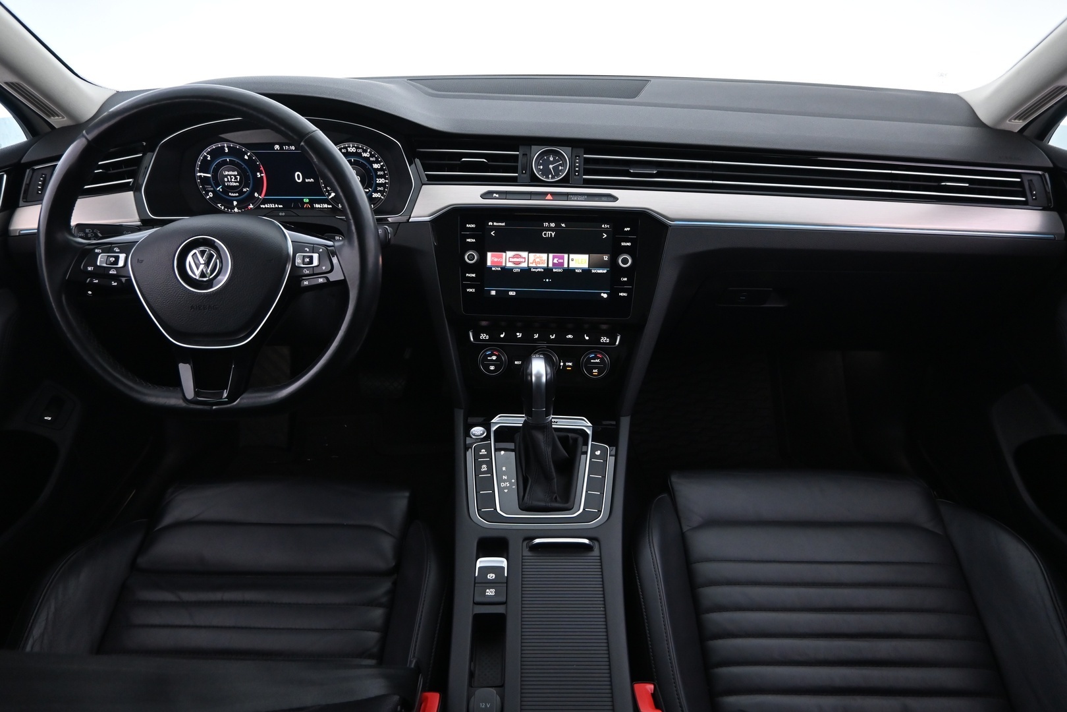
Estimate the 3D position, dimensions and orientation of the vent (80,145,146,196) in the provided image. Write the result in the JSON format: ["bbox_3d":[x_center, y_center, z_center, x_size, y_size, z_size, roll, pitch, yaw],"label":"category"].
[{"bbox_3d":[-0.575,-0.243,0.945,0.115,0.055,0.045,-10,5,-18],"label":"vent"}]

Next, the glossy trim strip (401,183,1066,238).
[{"bbox_3d":[0.256,-0.195,0.957,0.860,0.055,0.045,2,3,4],"label":"glossy trim strip"}]

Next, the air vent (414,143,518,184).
[{"bbox_3d":[-0.092,-0.269,0.990,0.142,0.054,0.045,1,3,2],"label":"air vent"}]

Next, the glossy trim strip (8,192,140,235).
[{"bbox_3d":[-0.596,-0.185,0.922,0.143,0.045,0.030,-10,5,-18],"label":"glossy trim strip"}]

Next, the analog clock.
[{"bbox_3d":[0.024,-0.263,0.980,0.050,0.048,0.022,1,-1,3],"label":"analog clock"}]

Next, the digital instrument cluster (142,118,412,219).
[{"bbox_3d":[-0.361,-0.274,1.034,0.380,0.137,0.060,0,18,0],"label":"digital instrument cluster"}]

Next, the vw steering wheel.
[{"bbox_3d":[-0.352,-0.117,0.785,0.372,0.355,0.090,0,4,0],"label":"vw steering wheel"}]

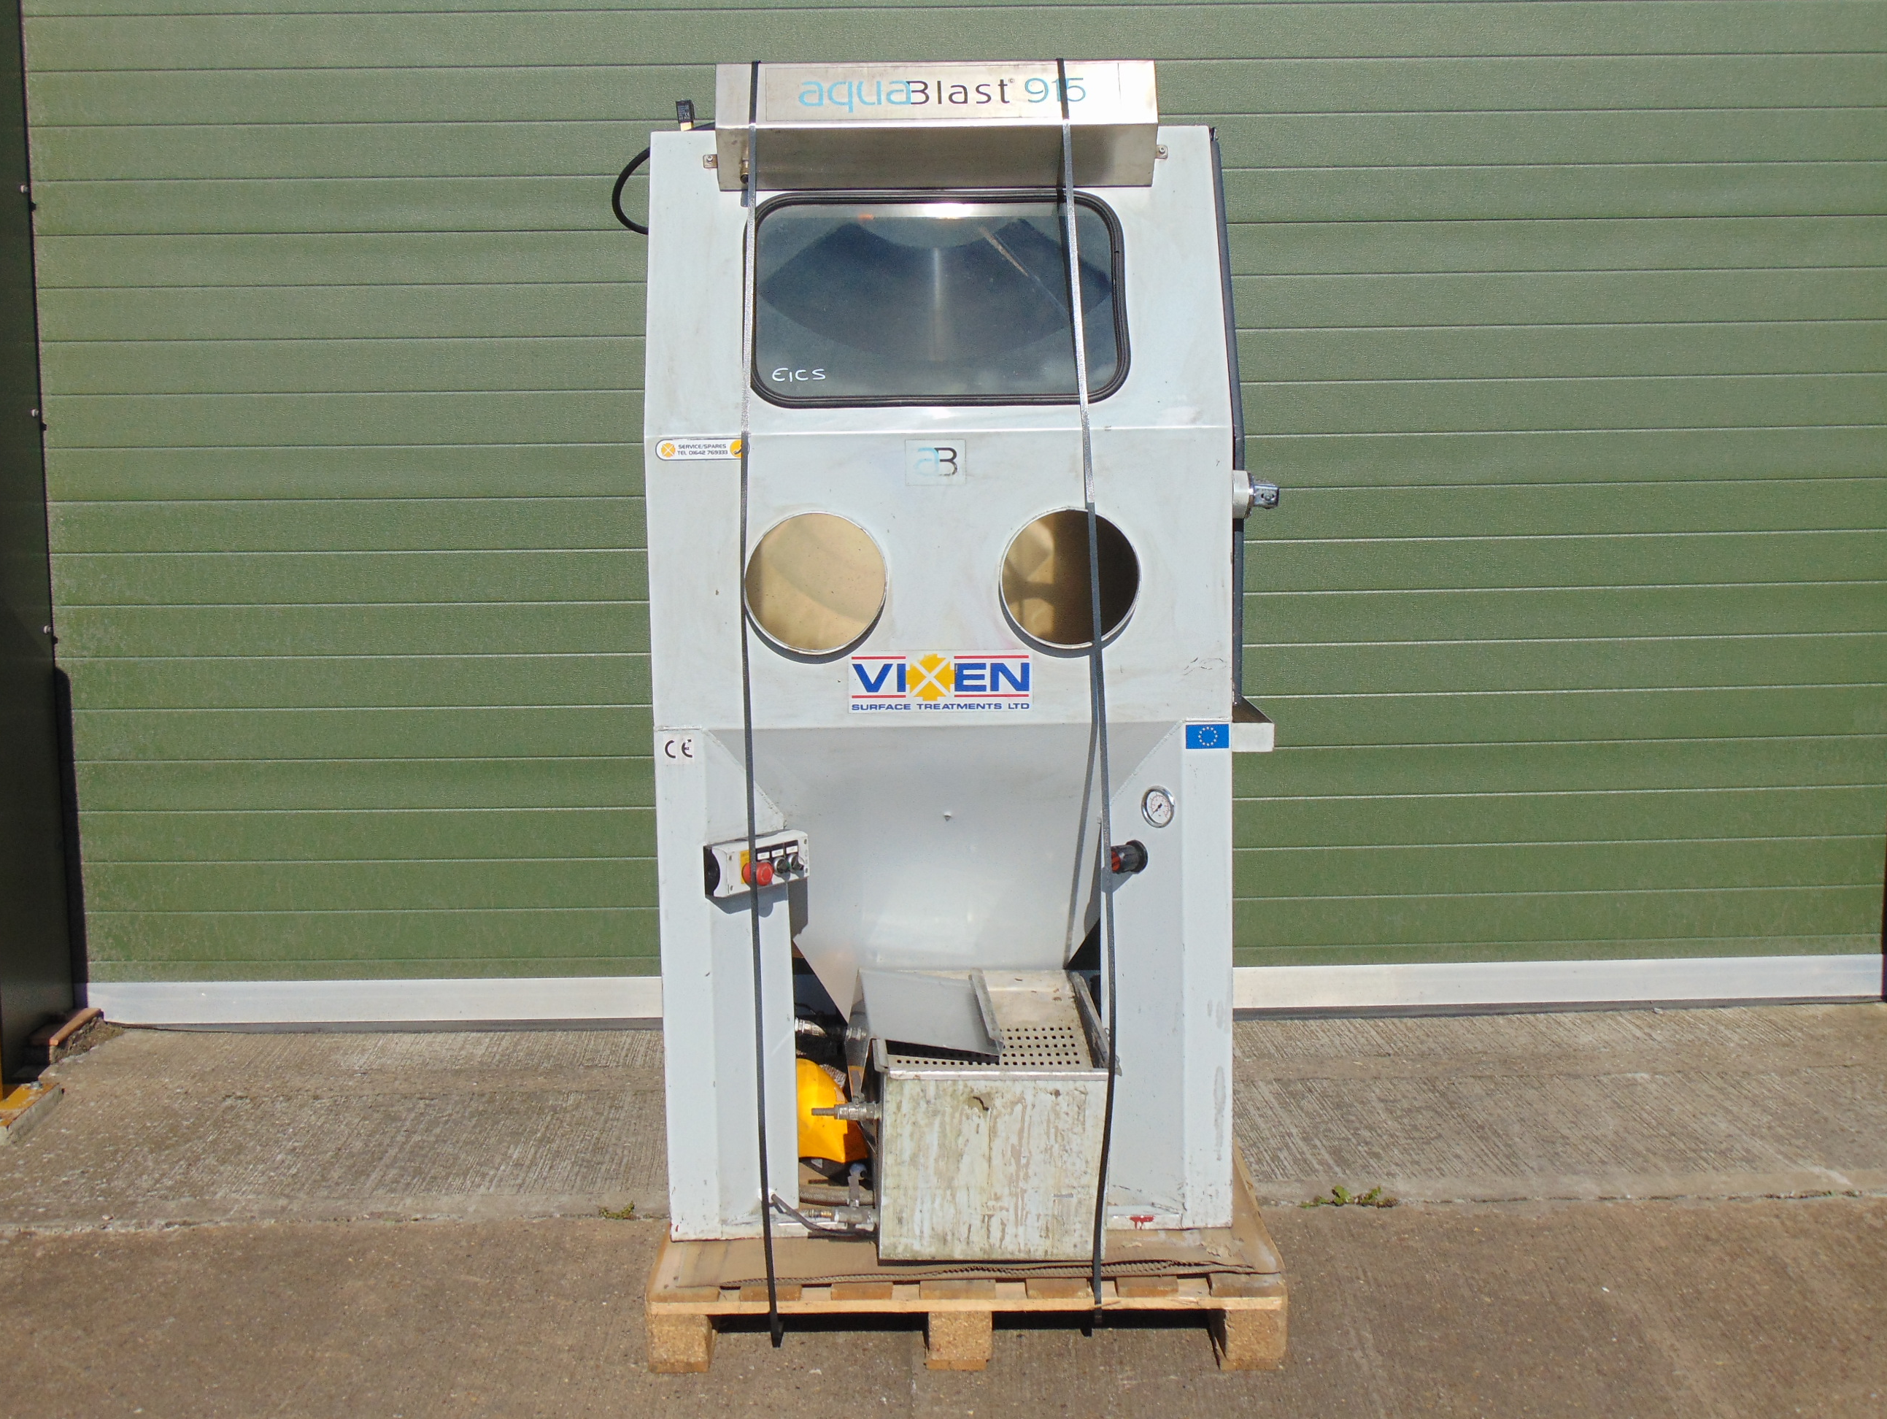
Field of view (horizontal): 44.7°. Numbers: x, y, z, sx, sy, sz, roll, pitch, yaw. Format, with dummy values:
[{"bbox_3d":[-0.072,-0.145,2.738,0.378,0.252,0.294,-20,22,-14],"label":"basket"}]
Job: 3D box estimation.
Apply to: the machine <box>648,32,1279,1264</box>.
[{"bbox_3d":[0.026,-0.112,4.011,1.005,1.888,0.920,-1,7,-1],"label":"machine"}]

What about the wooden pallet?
[{"bbox_3d":[0.042,0.893,4.168,1.000,0.140,1.200,-1,7,1],"label":"wooden pallet"}]

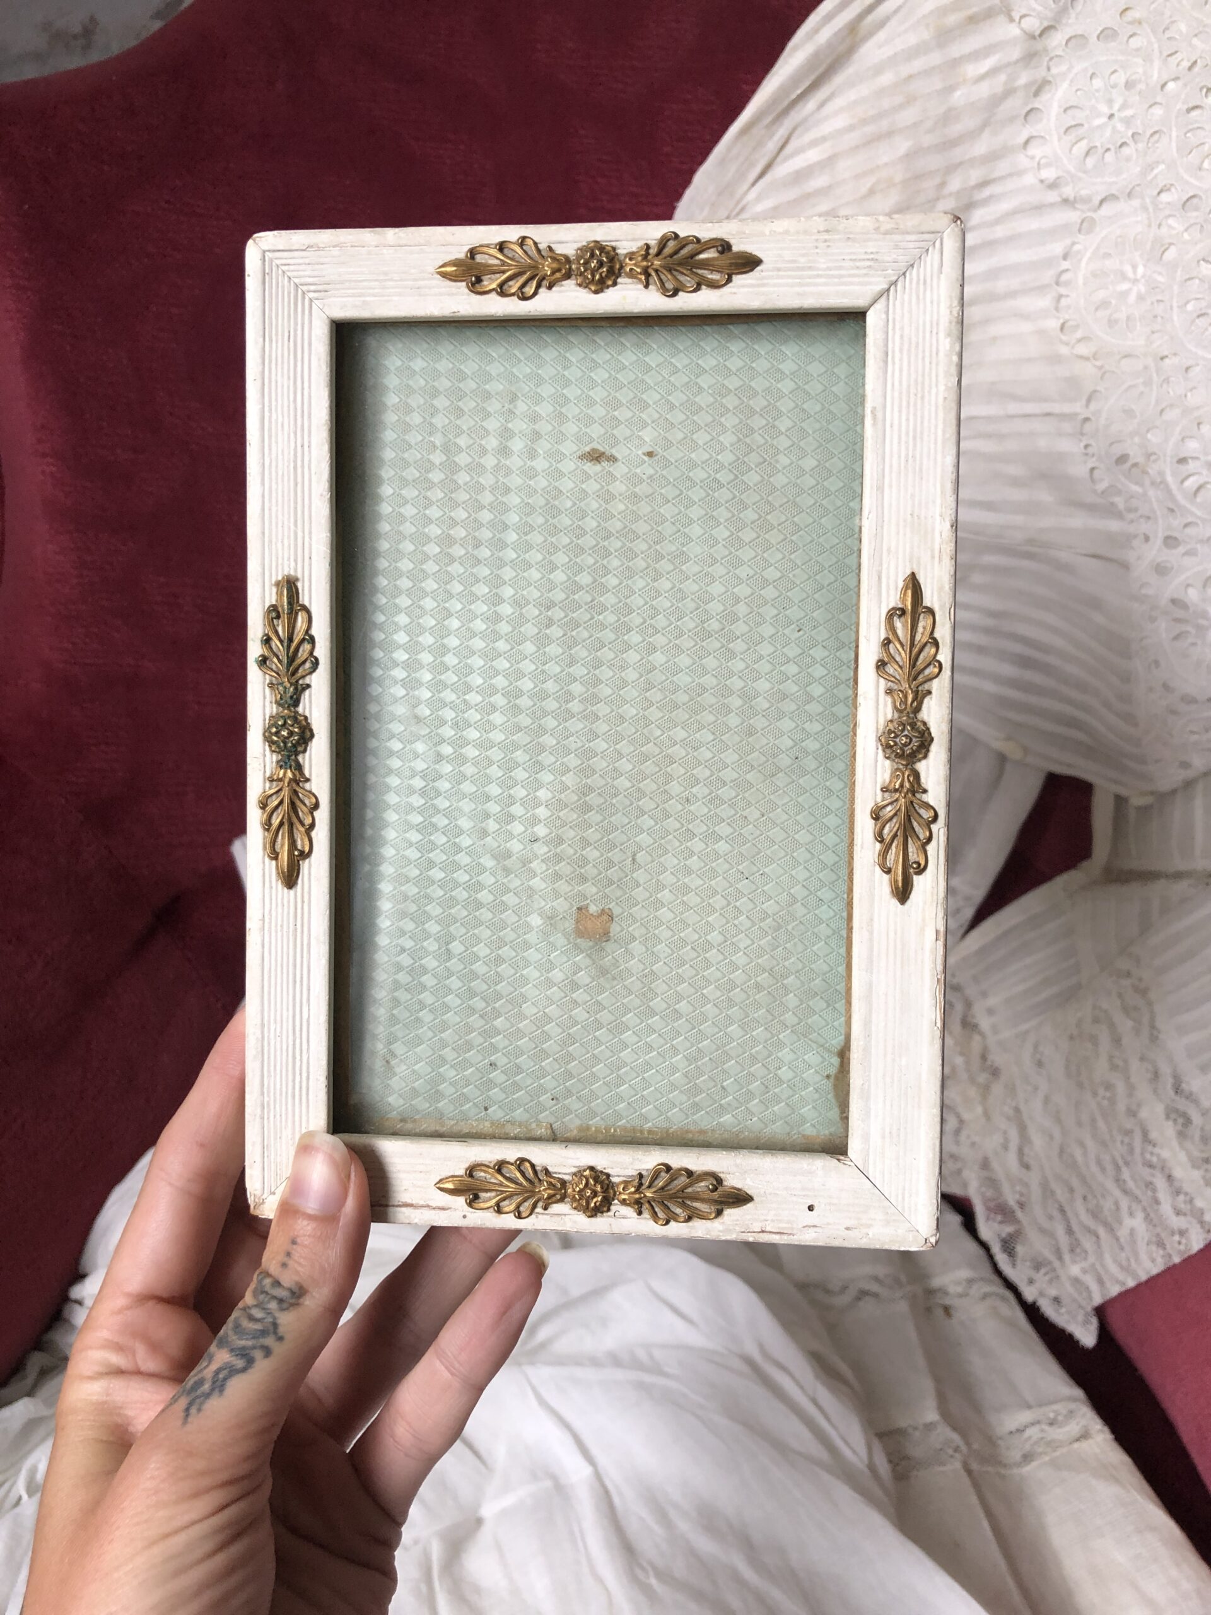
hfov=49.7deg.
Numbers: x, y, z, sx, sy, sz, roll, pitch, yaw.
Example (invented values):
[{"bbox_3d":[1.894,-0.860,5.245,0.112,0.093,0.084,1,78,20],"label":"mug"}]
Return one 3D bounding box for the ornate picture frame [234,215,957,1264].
[{"bbox_3d":[-0.003,-0.014,0.266,0.141,0.016,0.201,1,93,5],"label":"ornate picture frame"}]

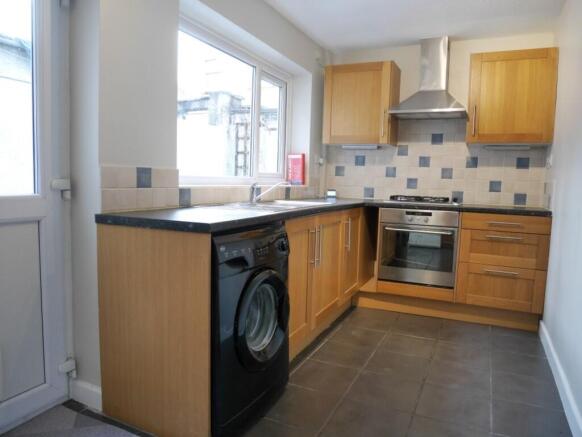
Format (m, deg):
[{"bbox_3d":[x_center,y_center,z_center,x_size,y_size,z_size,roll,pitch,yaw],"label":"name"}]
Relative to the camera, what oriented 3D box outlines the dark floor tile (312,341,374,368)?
[{"bbox_3d":[0.328,0.852,2.527,0.338,0.012,0.333,3,5,26],"label":"dark floor tile"}]

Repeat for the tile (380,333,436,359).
[{"bbox_3d":[0.774,0.845,2.682,0.332,0.012,0.333,3,5,26],"label":"tile"}]

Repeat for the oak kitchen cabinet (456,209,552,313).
[{"bbox_3d":[1.661,0.301,3.209,0.586,0.699,0.570,3,5,26],"label":"oak kitchen cabinet"}]

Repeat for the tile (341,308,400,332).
[{"bbox_3d":[0.646,0.817,3.183,0.335,0.010,0.342,4,5,26],"label":"tile"}]

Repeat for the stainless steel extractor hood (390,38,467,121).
[{"bbox_3d":[1.205,-1.201,3.458,0.600,0.666,0.472,4,5,23],"label":"stainless steel extractor hood"}]

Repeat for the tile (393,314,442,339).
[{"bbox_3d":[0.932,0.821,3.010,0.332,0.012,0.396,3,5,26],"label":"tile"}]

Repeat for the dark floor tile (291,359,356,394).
[{"bbox_3d":[0.196,0.885,2.261,0.335,0.010,0.342,4,5,26],"label":"dark floor tile"}]

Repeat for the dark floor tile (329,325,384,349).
[{"bbox_3d":[0.472,0.830,2.827,0.338,0.012,0.333,3,5,26],"label":"dark floor tile"}]

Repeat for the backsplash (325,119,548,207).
[{"bbox_3d":[1.247,-0.528,3.741,1.965,0.765,0.013,4,5,23],"label":"backsplash"}]

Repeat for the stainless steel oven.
[{"bbox_3d":[1.113,0.219,3.445,0.597,0.597,0.570,3,5,26],"label":"stainless steel oven"}]

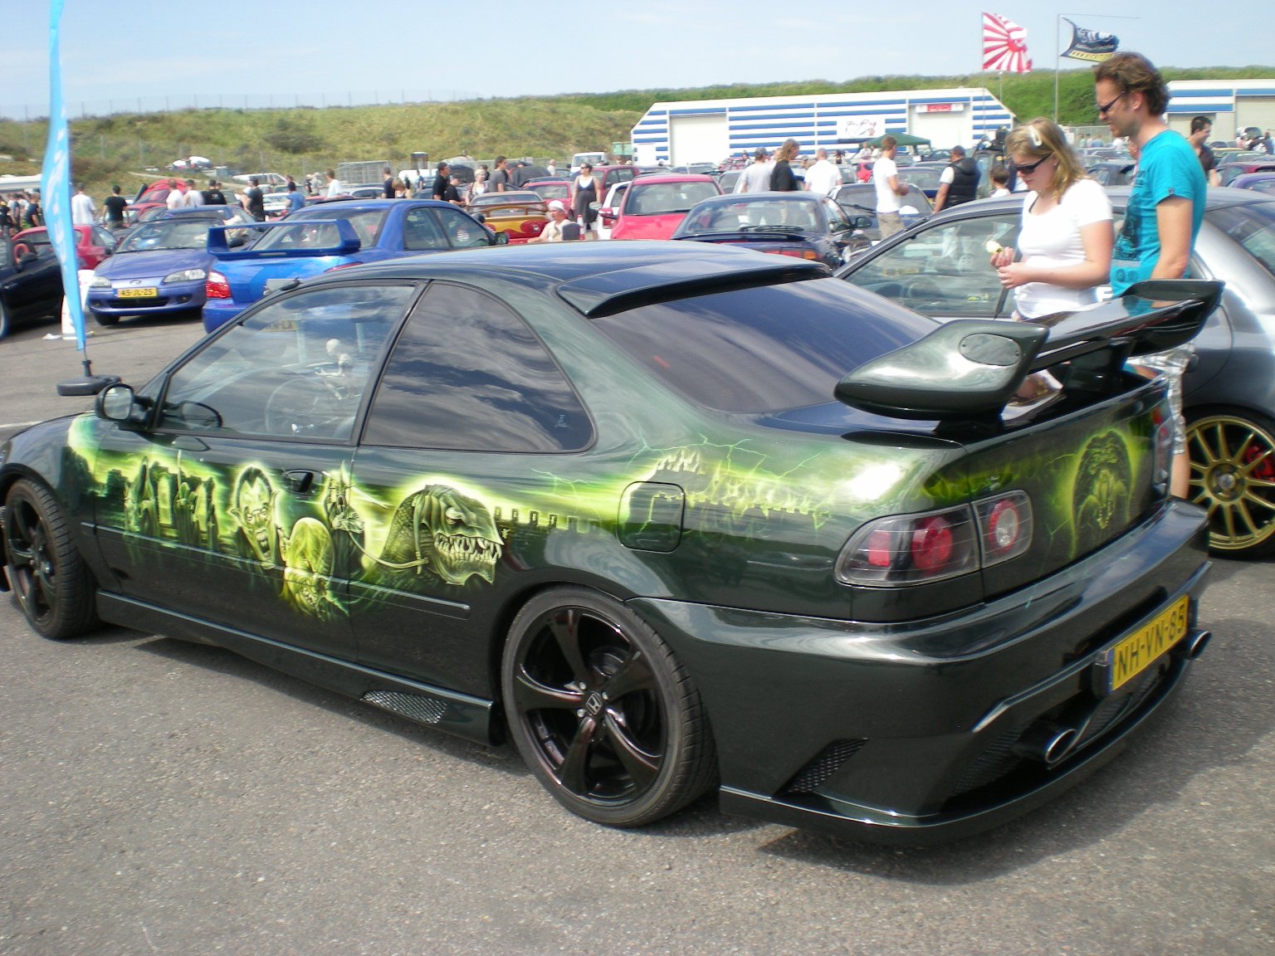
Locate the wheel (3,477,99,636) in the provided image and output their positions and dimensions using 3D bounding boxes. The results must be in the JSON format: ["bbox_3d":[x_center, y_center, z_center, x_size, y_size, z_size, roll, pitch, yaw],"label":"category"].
[{"bbox_3d":[-2.048,0.265,5.005,0.210,0.595,0.595,-14,17,-43],"label":"wheel"}]

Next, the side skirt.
[{"bbox_3d":[-1.062,0.529,4.189,1.920,0.150,0.120,7,16,39],"label":"side skirt"}]

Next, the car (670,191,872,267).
[{"bbox_3d":[1.473,-2.356,14.828,1.700,1.300,4.300,1,12,15],"label":"car"}]

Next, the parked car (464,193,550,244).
[{"bbox_3d":[-2.343,-4.575,25.675,1.700,1.280,4.200,-3,12,-4],"label":"parked car"}]

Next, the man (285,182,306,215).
[{"bbox_3d":[-8.044,-6.130,33.000,0.380,1.730,0.500,8,16,40],"label":"man"}]

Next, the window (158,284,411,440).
[{"bbox_3d":[-1.025,-0.338,4.002,1.050,0.460,0.070,7,-5,38],"label":"window"}]

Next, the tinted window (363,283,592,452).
[{"bbox_3d":[-0.372,-0.285,3.545,0.780,0.450,0.070,3,-12,38],"label":"tinted window"}]

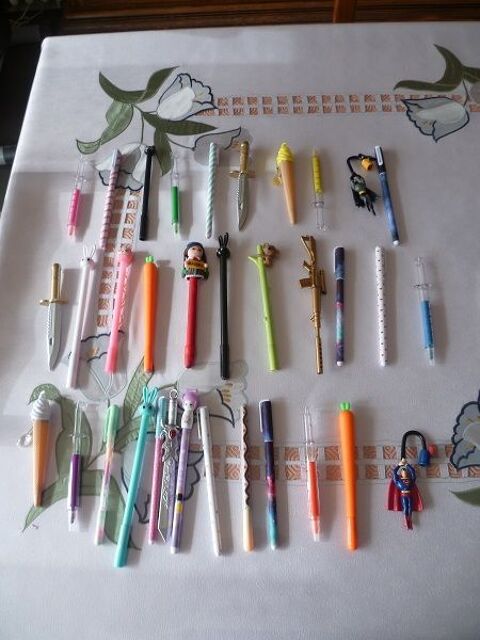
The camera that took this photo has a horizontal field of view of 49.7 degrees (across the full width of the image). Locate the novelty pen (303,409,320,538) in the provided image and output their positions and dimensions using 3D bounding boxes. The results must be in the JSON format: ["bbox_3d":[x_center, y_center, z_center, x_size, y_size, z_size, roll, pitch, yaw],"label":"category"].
[{"bbox_3d":[0.080,0.167,0.573,0.014,0.016,0.143,-3,68,3],"label":"novelty pen"}]

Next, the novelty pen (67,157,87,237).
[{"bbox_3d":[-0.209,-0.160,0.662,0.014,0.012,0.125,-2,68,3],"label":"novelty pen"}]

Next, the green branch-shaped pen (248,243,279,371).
[{"bbox_3d":[0.037,-0.020,0.651,0.036,0.018,0.176,-6,68,2],"label":"green branch-shaped pen"}]

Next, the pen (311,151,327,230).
[{"bbox_3d":[0.108,-0.181,0.713,0.018,0.014,0.137,-3,68,3],"label":"pen"}]

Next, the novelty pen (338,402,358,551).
[{"bbox_3d":[0.120,0.168,0.570,0.016,0.016,0.158,0,68,4],"label":"novelty pen"}]

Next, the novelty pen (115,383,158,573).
[{"bbox_3d":[-0.106,0.155,0.530,0.018,0.015,0.176,4,67,4],"label":"novelty pen"}]

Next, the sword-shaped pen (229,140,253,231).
[{"bbox_3d":[0.003,-0.172,0.654,0.031,0.012,0.136,1,68,4],"label":"sword-shaped pen"}]

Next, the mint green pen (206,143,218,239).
[{"bbox_3d":[-0.037,-0.169,0.669,0.009,0.009,0.149,0,67,2],"label":"mint green pen"}]

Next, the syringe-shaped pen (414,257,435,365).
[{"bbox_3d":[0.228,-0.013,0.636,0.021,0.013,0.144,0,68,4],"label":"syringe-shaped pen"}]

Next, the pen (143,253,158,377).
[{"bbox_3d":[-0.103,-0.009,0.592,0.016,0.016,0.146,-5,67,2],"label":"pen"}]

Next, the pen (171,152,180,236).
[{"bbox_3d":[-0.082,-0.164,0.667,0.014,0.012,0.125,-5,67,0],"label":"pen"}]

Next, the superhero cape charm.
[{"bbox_3d":[0.185,0.172,0.561,0.051,0.020,0.103,5,68,6],"label":"superhero cape charm"}]

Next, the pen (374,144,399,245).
[{"bbox_3d":[0.180,-0.154,0.636,0.011,0.013,0.147,-4,67,2],"label":"pen"}]

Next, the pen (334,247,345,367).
[{"bbox_3d":[0.125,-0.020,0.648,0.012,0.011,0.163,2,68,5],"label":"pen"}]

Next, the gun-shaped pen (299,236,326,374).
[{"bbox_3d":[0.087,-0.021,0.602,0.029,0.010,0.175,-1,67,2],"label":"gun-shaped pen"}]

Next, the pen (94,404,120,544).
[{"bbox_3d":[-0.137,0.156,0.533,0.015,0.012,0.139,0,67,2],"label":"pen"}]

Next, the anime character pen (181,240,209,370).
[{"bbox_3d":[-0.055,-0.021,0.601,0.030,0.020,0.158,0,67,2],"label":"anime character pen"}]

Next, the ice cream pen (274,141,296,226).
[{"bbox_3d":[0.065,-0.190,0.716,0.029,0.021,0.138,-5,68,2],"label":"ice cream pen"}]

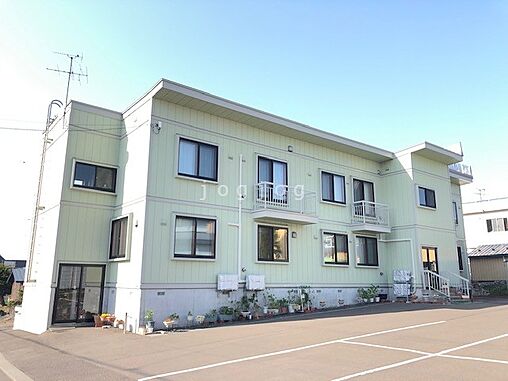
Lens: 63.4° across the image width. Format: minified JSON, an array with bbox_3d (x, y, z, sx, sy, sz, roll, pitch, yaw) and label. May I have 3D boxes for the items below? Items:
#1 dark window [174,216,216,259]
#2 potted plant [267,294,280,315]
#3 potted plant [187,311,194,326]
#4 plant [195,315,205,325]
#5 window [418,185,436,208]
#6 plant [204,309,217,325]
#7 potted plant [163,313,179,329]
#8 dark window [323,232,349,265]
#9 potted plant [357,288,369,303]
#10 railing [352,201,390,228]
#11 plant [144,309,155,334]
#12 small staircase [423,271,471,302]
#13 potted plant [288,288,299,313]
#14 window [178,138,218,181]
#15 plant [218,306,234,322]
[{"bbox_3d":[-2.019,1.674,14.440,1.612,1.406,0.100,10,-15,-36],"label":"dark window"},{"bbox_3d":[0.763,4.462,16.087,0.558,0.718,0.425,10,-15,-37],"label":"potted plant"},{"bbox_3d":[-2.138,4.308,13.831,0.261,0.485,0.261,0,-12,0],"label":"potted plant"},{"bbox_3d":[-1.861,4.404,14.030,0.331,0.295,0.315,10,-15,-37],"label":"plant"},{"bbox_3d":[8.819,0.390,20.831,1.573,0.928,0.100,10,-15,-36],"label":"window"},{"bbox_3d":[-1.500,4.352,14.248,0.420,0.540,0.360,10,-15,-37],"label":"plant"},{"bbox_3d":[-2.649,4.124,13.034,0.472,0.492,0.448,10,-15,-36],"label":"potted plant"},{"bbox_3d":[3.873,2.747,19.259,1.753,1.416,0.120,10,-15,-37],"label":"dark window"},{"bbox_3d":[4.969,4.808,18.817,0.511,0.622,0.486,10,-15,-36],"label":"potted plant"},{"bbox_3d":[5.897,1.276,20.610,2.150,1.140,0.740,10,-15,-37],"label":"railing"},{"bbox_3d":[-3.258,4.114,12.905,0.330,0.750,0.320,10,-15,-37],"label":"plant"},{"bbox_3d":[9.378,4.609,19.941,2.000,1.420,1.400,10,-15,-37],"label":"small staircase"},{"bbox_3d":[1.608,4.474,16.725,0.395,0.905,0.395,0,-12,0],"label":"potted plant"},{"bbox_3d":[-2.042,-1.125,15.403,1.676,1.400,0.120,10,-15,-37],"label":"window"},{"bbox_3d":[-0.980,4.411,14.647,0.520,0.530,0.320,10,-15,-37],"label":"plant"}]

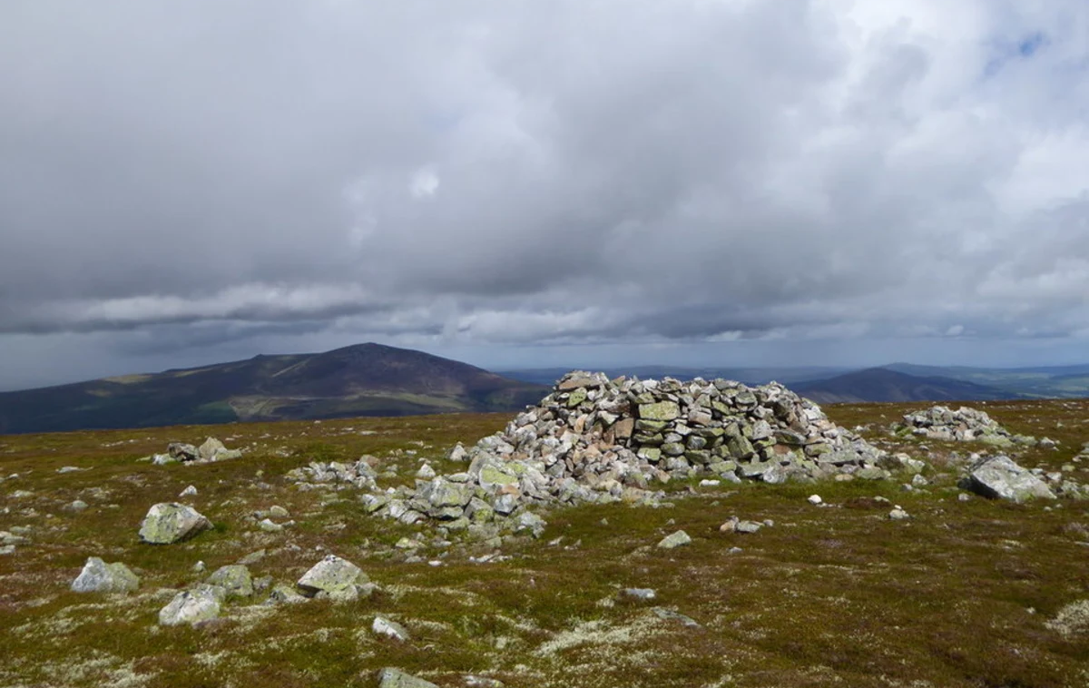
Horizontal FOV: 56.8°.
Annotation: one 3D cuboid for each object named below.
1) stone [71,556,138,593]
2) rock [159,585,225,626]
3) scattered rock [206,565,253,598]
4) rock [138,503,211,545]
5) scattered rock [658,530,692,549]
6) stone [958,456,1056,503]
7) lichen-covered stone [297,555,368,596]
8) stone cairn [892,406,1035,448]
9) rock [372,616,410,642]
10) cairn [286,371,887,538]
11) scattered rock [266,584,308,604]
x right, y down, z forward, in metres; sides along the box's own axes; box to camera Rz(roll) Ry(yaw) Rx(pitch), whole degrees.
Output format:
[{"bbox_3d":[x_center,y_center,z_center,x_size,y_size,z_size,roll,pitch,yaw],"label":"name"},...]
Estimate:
[{"bbox_3d":[-3.169,1.668,7.270,0.470,0.240,0.360,0,-1,0],"label":"stone"},{"bbox_3d":[-2.199,1.628,6.280,0.400,0.220,0.340,0,-1,0],"label":"rock"},{"bbox_3d":[-2.249,1.682,7.181,0.308,0.211,0.231,0,-1,-17],"label":"scattered rock"},{"bbox_3d":[-3.572,1.715,9.724,0.638,0.354,0.479,0,-1,-20],"label":"rock"},{"bbox_3d":[1.125,1.690,8.700,0.285,0.140,0.230,0,-1,0],"label":"scattered rock"},{"bbox_3d":[5.407,1.573,11.750,1.080,0.500,0.820,0,-1,0],"label":"stone"},{"bbox_3d":[-1.527,1.654,7.253,0.496,0.254,0.372,0,-1,-12],"label":"lichen-covered stone"},{"bbox_3d":[9.238,1.770,22.206,2.853,0.757,2.140,0,-1,23],"label":"stone cairn"},{"bbox_3d":[-0.898,1.668,5.914,0.210,0.121,0.147,0,-1,-9],"label":"rock"},{"bbox_3d":[0.600,1.130,13.100,8.000,1.500,6.200,0,-1,0],"label":"cairn"},{"bbox_3d":[-1.744,1.689,6.800,0.270,0.120,0.220,0,-1,0],"label":"scattered rock"}]

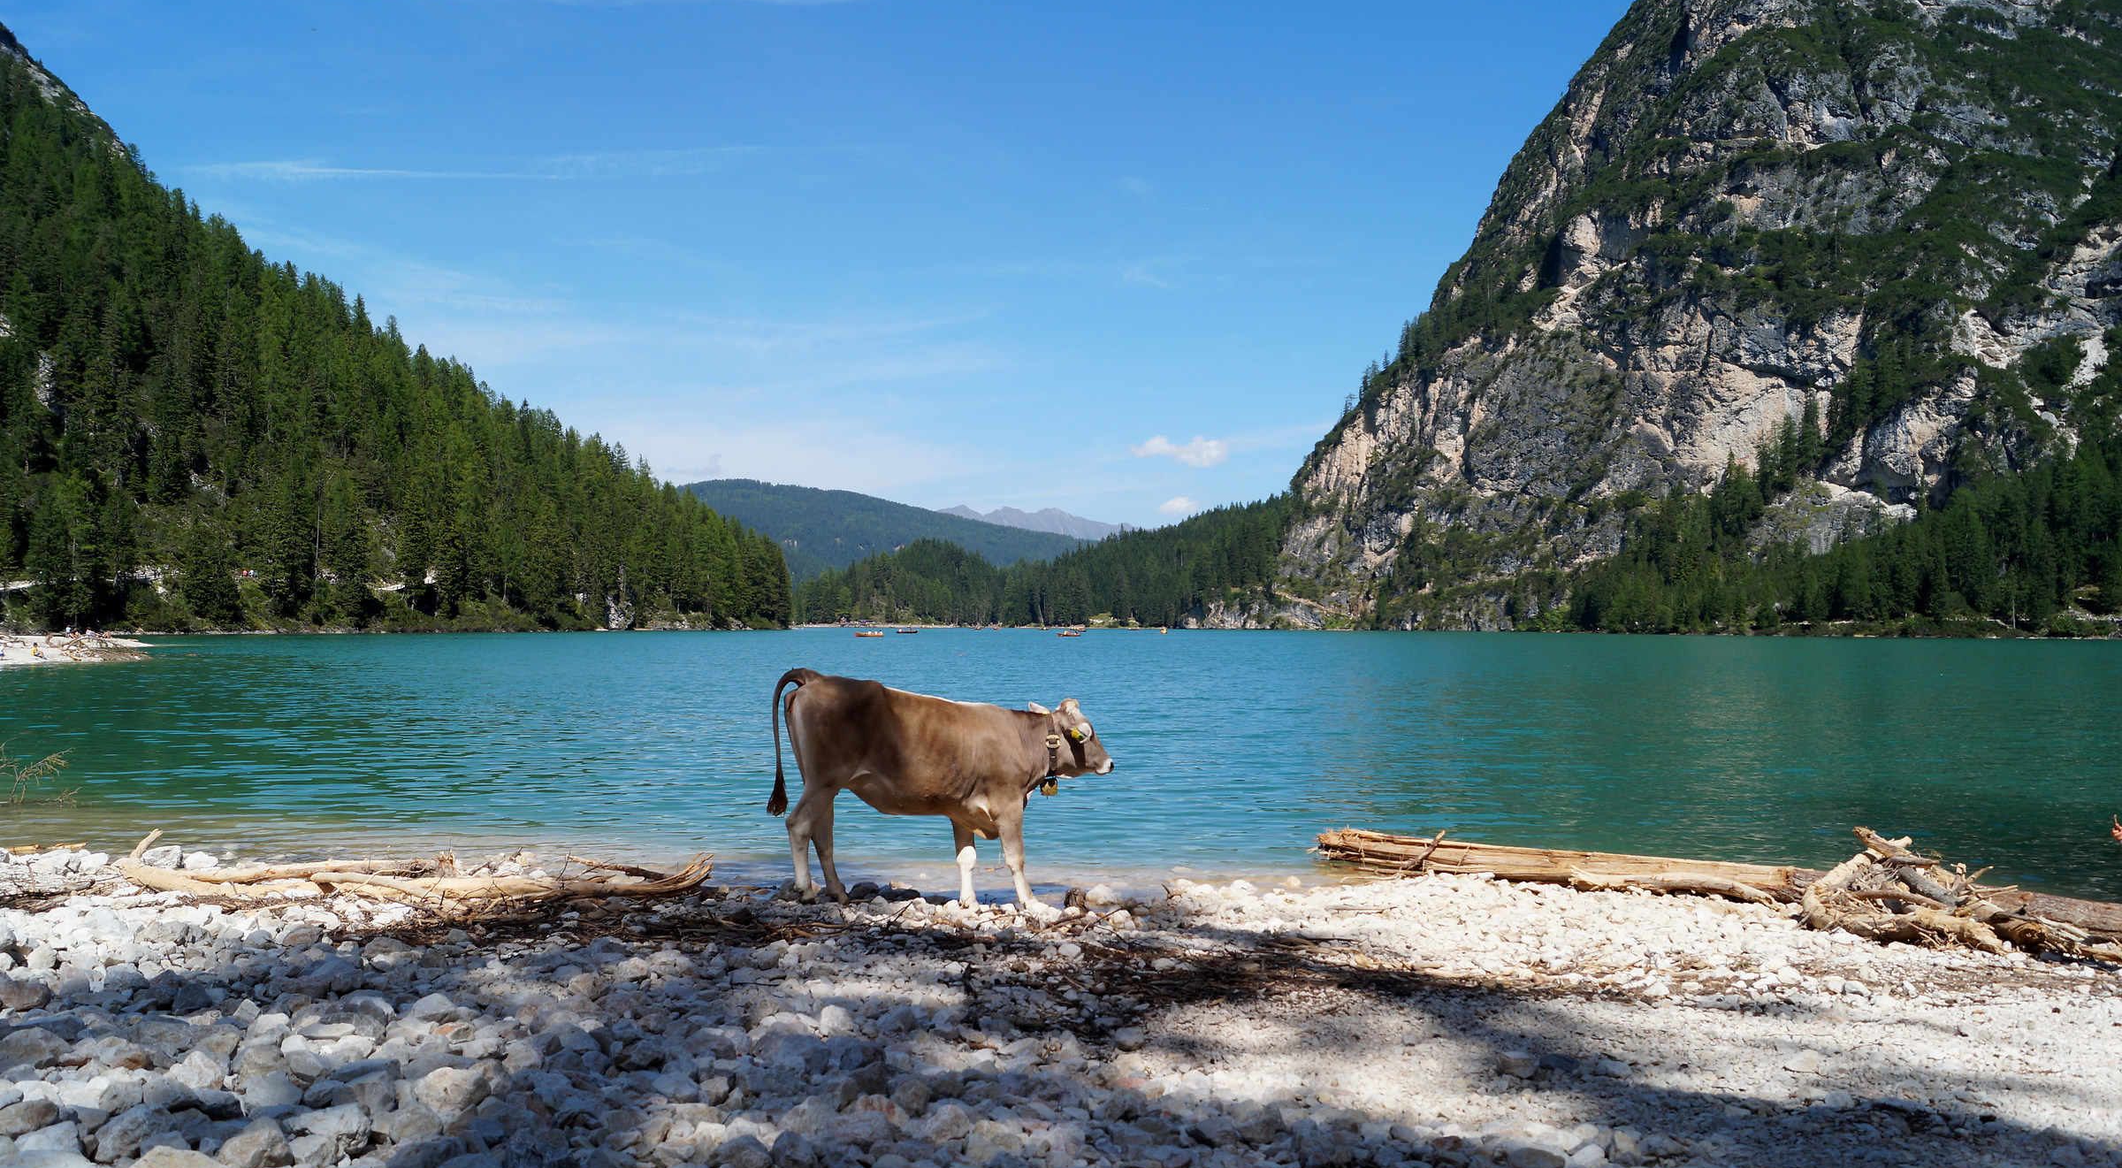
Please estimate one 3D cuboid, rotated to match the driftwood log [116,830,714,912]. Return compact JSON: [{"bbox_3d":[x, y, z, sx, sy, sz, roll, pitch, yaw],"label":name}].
[{"bbox_3d":[-3.880,1.680,9.500,3.550,0.360,0.650,0,-2,2],"label":"driftwood log"}]

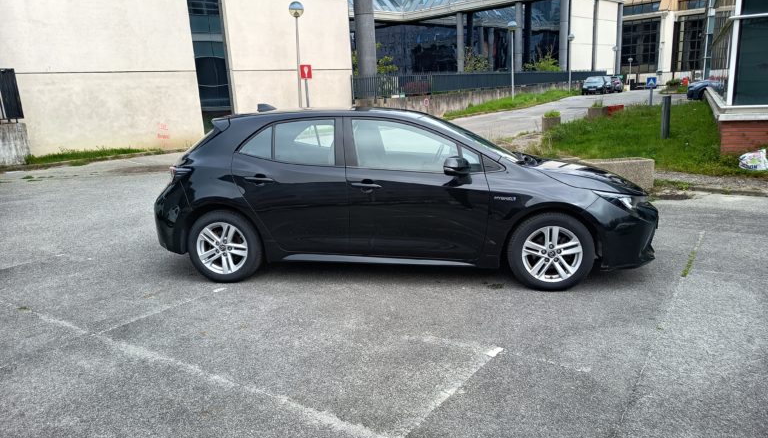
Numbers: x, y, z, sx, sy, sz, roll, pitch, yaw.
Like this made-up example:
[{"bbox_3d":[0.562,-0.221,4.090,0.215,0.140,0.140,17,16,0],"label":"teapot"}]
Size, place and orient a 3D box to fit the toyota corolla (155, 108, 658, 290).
[{"bbox_3d":[0.178,-0.353,4.929,4.370,1.440,1.840,0,14,9],"label":"toyota corolla"}]

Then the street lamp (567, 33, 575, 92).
[{"bbox_3d":[14.142,-11.792,40.197,0.500,4.400,0.500,-3,14,0],"label":"street lamp"}]

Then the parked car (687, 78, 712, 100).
[{"bbox_3d":[18.296,-7.164,28.204,4.300,1.480,1.800,2,15,22],"label":"parked car"}]

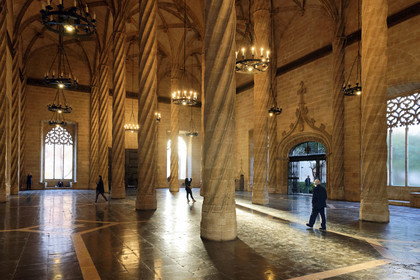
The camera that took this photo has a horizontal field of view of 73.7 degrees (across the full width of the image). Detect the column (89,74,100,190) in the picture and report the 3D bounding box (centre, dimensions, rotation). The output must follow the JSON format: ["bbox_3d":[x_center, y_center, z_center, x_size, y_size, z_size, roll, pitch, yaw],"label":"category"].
[{"bbox_3d":[-13.380,-0.813,32.522,1.080,13.360,1.050,0,0,0],"label":"column"}]

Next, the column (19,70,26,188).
[{"bbox_3d":[-19.559,-1.044,29.239,0.920,12.430,0.920,0,0,0],"label":"column"}]

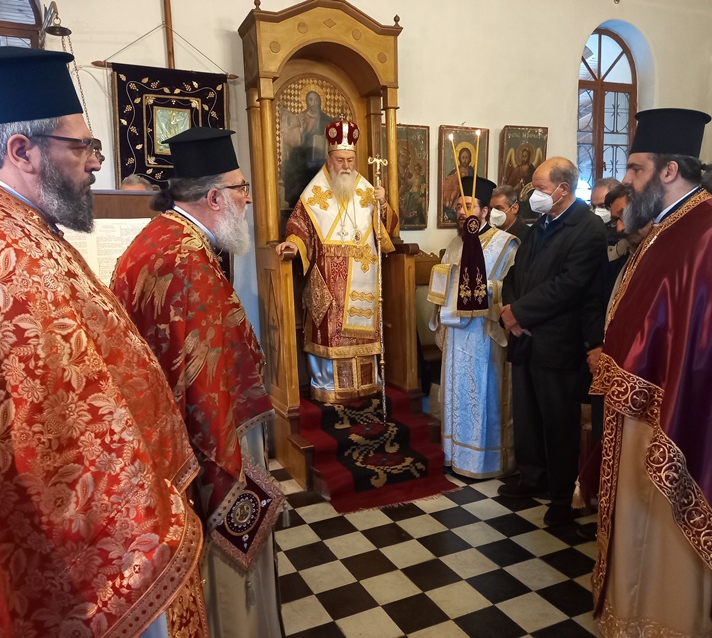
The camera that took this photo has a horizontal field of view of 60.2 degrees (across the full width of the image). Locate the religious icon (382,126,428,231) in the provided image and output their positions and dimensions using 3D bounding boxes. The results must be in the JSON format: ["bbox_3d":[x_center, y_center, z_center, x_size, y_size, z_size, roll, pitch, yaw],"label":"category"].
[{"bbox_3d":[0.351,-1.034,4.534,0.419,0.752,0.035,-5,12,-25],"label":"religious icon"}]

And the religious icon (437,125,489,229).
[{"bbox_3d":[0.835,-1.085,4.760,0.444,0.763,0.035,-5,12,-25],"label":"religious icon"}]

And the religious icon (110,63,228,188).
[{"bbox_3d":[-1.122,-1.160,3.818,0.685,0.742,0.030,-5,8,-25],"label":"religious icon"}]

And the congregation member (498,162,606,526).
[{"bbox_3d":[1.006,0.099,3.190,0.440,1.785,0.530,-5,8,-25],"label":"congregation member"}]

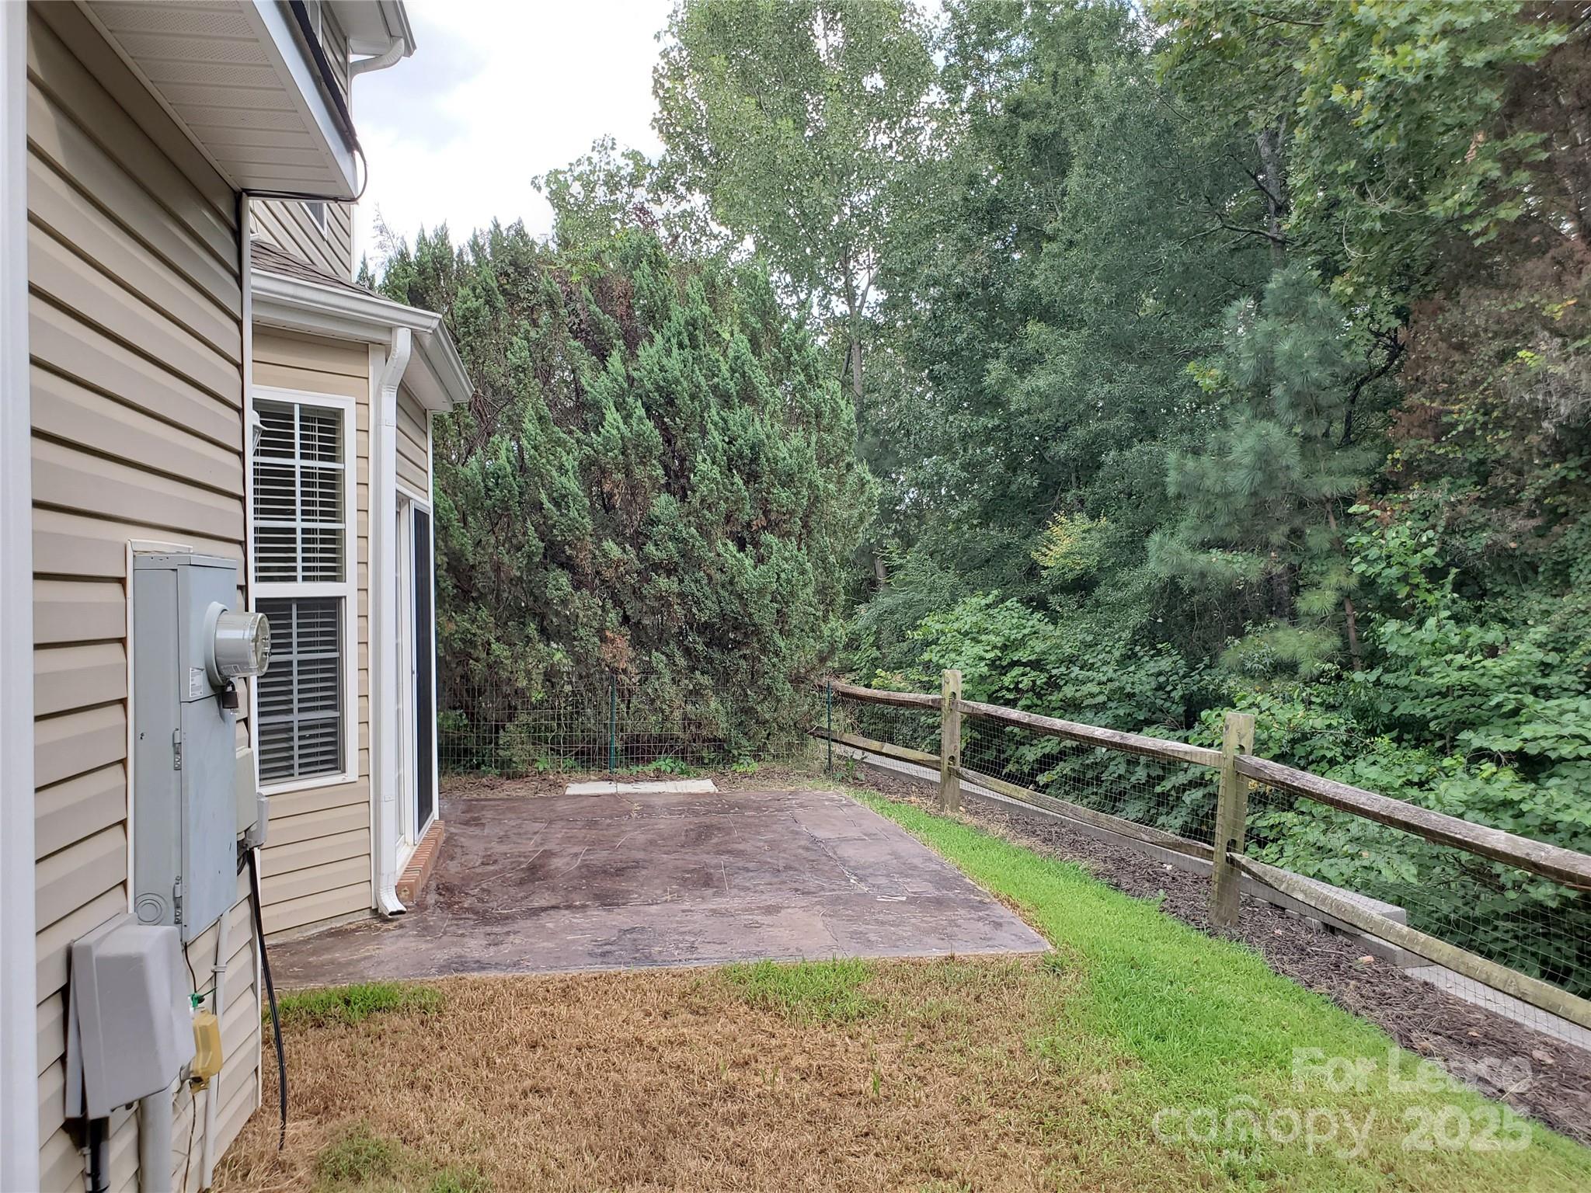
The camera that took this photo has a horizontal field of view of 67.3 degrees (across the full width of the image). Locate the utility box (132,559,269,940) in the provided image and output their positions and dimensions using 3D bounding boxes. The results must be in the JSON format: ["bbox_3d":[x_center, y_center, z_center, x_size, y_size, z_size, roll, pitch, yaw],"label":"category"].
[{"bbox_3d":[-1.355,0.330,2.779,0.210,0.835,0.380,-1,0,-10],"label":"utility box"}]

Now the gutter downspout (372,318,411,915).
[{"bbox_3d":[-1.925,0.123,5.734,0.180,2.800,0.090,-1,0,33],"label":"gutter downspout"}]

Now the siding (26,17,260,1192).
[{"bbox_3d":[-1.494,0.151,2.828,0.060,2.650,1.500,-1,0,-10],"label":"siding"}]

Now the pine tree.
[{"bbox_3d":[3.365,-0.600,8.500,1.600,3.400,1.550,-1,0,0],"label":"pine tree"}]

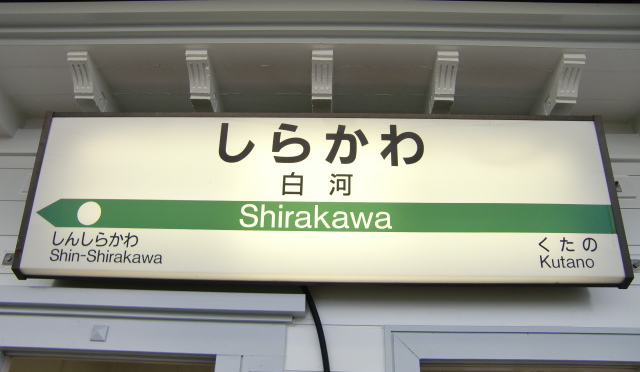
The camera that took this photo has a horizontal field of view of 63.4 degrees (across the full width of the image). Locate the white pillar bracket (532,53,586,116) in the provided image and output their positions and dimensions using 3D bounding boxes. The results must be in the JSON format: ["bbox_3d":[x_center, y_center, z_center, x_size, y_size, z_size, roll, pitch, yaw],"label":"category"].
[{"bbox_3d":[0.921,-0.319,2.002,0.077,0.132,0.383,1,-29,2],"label":"white pillar bracket"}]

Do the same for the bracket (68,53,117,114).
[{"bbox_3d":[-0.897,-0.345,2.057,0.077,0.132,0.383,1,-29,2],"label":"bracket"}]

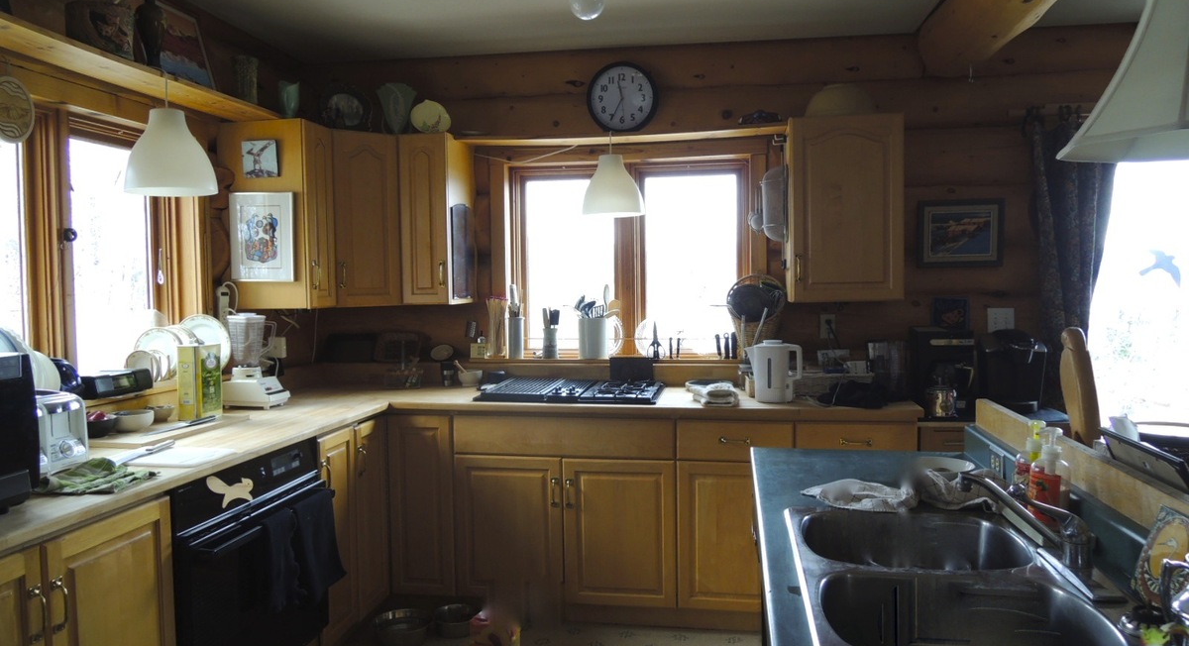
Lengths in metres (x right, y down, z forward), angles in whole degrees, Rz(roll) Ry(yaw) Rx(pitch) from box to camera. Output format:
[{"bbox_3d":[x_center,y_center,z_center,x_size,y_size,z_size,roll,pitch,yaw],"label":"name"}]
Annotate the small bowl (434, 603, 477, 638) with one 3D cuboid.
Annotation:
[{"bbox_3d":[-0.558,1.236,3.417,0.205,0.064,0.205,-1,2,0],"label":"small bowl"}]

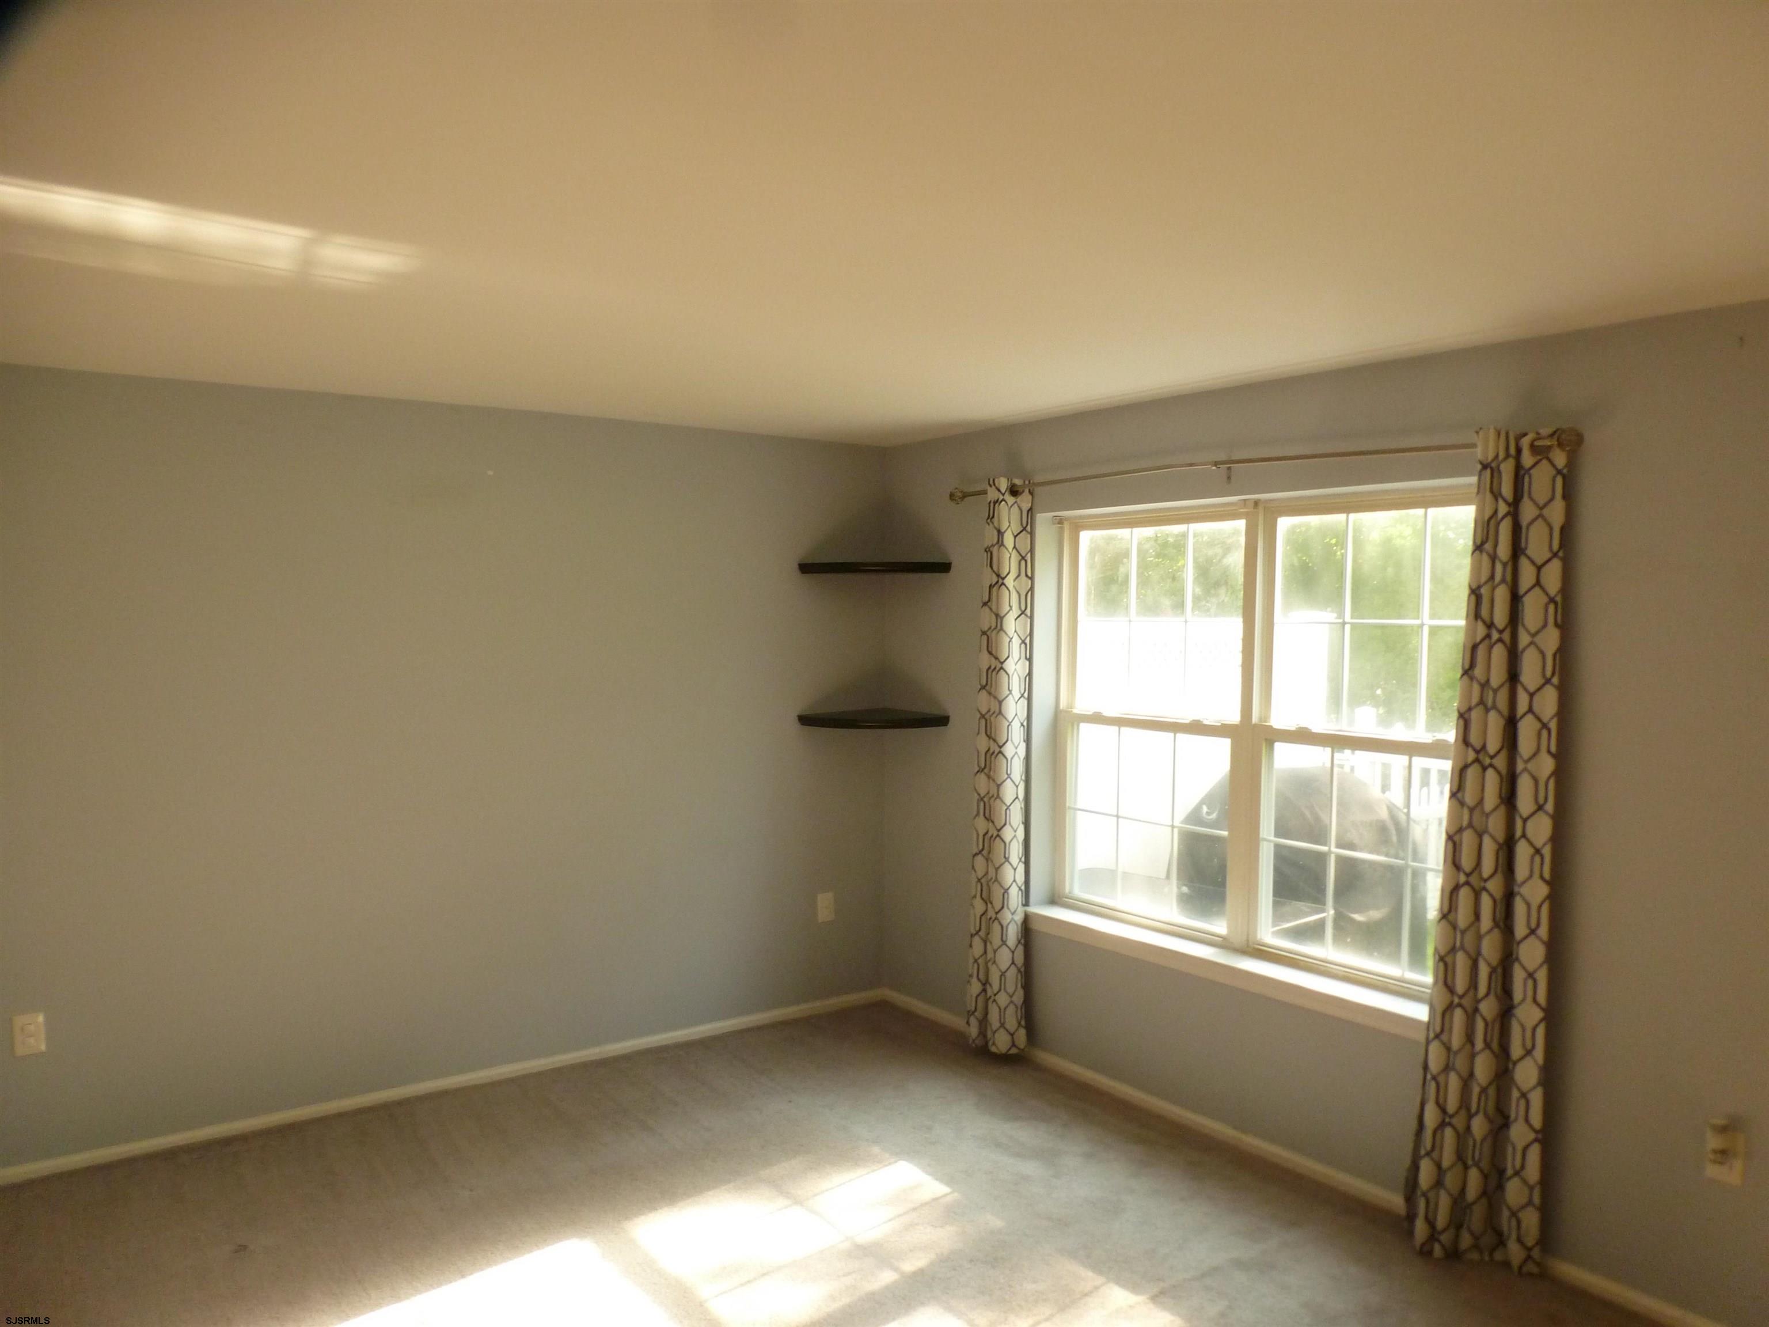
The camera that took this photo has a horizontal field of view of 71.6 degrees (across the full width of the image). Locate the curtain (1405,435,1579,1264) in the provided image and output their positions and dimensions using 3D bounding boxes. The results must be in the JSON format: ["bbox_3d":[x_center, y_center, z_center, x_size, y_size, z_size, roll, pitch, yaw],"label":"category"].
[{"bbox_3d":[1.560,0.474,3.183,0.138,2.157,0.325,-2,3,-38],"label":"curtain"}]

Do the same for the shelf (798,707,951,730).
[{"bbox_3d":[-0.027,0.235,5.129,0.621,0.041,0.384,1,3,9],"label":"shelf"}]

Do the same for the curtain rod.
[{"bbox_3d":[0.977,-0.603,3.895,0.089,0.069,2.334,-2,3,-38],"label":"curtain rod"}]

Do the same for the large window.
[{"bbox_3d":[1.190,0.216,3.981,0.108,1.478,1.724,-2,3,-38],"label":"large window"}]

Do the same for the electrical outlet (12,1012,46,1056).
[{"bbox_3d":[-2.536,1.102,3.639,0.073,0.117,0.012,-1,3,-34],"label":"electrical outlet"}]

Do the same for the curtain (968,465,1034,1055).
[{"bbox_3d":[0.436,0.390,4.646,0.108,2.167,0.295,-2,3,-38],"label":"curtain"}]

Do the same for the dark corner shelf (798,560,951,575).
[{"bbox_3d":[-0.024,-0.392,5.102,0.621,0.041,0.384,1,3,9],"label":"dark corner shelf"}]

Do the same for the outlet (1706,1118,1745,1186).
[{"bbox_3d":[1.940,1.135,2.835,0.022,0.122,0.073,-2,3,-38],"label":"outlet"}]

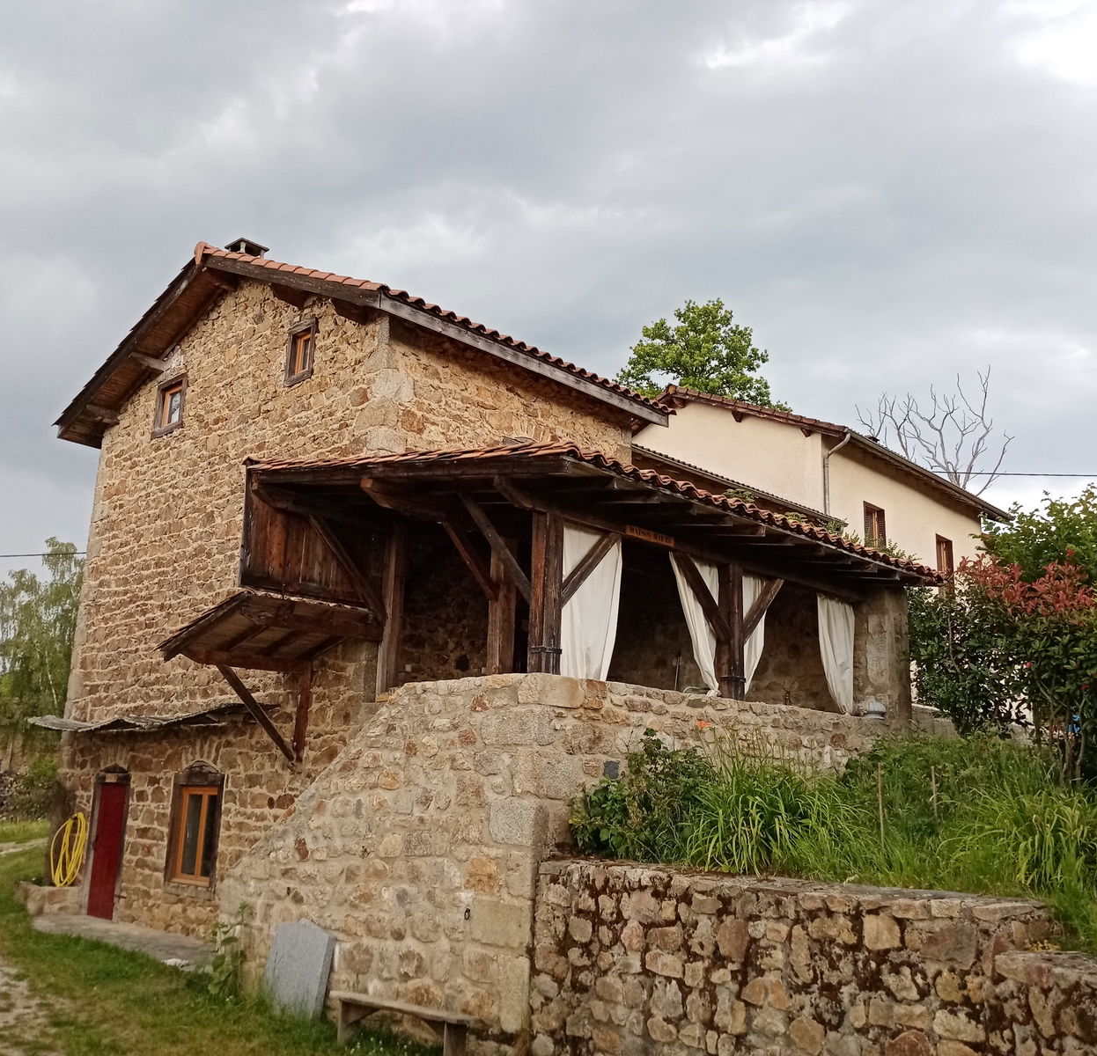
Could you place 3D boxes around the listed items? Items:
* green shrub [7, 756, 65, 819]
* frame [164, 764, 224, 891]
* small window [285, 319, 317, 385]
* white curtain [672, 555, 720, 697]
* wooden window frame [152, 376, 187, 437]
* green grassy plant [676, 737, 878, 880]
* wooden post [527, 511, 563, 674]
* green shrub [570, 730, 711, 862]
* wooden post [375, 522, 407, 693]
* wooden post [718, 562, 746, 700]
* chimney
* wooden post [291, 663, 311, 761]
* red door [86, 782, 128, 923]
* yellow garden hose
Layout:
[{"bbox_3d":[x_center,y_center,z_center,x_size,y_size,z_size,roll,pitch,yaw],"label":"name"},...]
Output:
[{"bbox_3d":[-15.042,7.610,31.000,1.600,1.800,1.500,7,-13,-24],"label":"green shrub"},{"bbox_3d":[-4.565,3.855,13.653,1.100,1.480,0.160,-11,-18,41],"label":"frame"},{"bbox_3d":[-3.130,-2.239,13.571,0.622,0.773,0.143,-10,-17,42],"label":"small window"},{"bbox_3d":[1.372,0.913,9.857,0.118,1.235,0.773,-10,-17,42],"label":"white curtain"},{"bbox_3d":[-5.621,-1.810,15.861,0.890,0.840,0.143,-10,-17,42],"label":"wooden window frame"},{"bbox_3d":[1.696,2.000,7.834,1.350,0.920,1.150,-1,-12,12],"label":"green grassy plant"},{"bbox_3d":[-0.027,0.558,8.552,0.190,1.375,0.190,-11,-18,41],"label":"wooden post"},{"bbox_3d":[0.706,2.050,8.128,0.900,1.000,0.800,-11,-18,41],"label":"green shrub"},{"bbox_3d":[-1.711,0.849,11.521,0.172,1.848,0.172,-10,-17,42],"label":"wooden post"},{"bbox_3d":[1.746,0.984,10.107,0.176,1.294,0.176,-10,-17,42],"label":"wooden post"},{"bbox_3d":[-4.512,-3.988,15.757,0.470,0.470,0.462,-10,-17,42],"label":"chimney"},{"bbox_3d":[-2.868,2.157,12.309,0.130,1.130,0.130,-11,-18,41],"label":"wooden post"},{"bbox_3d":[-6.324,4.614,15.170,0.840,1.837,0.080,-11,-18,41],"label":"red door"},{"bbox_3d":[-7.072,4.744,15.594,0.780,1.080,0.170,-11,-18,41],"label":"yellow garden hose"}]

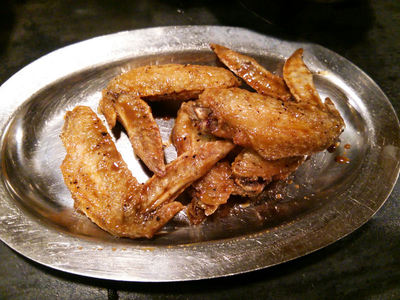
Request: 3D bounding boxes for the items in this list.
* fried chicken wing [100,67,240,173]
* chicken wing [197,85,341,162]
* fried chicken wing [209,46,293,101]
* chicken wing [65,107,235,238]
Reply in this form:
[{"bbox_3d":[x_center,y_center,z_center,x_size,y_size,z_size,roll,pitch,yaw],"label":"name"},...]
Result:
[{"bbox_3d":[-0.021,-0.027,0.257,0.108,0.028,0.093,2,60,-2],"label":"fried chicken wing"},{"bbox_3d":[0.045,-0.015,0.219,0.094,0.026,0.046,5,58,3],"label":"chicken wing"},{"bbox_3d":[0.038,-0.063,0.277,0.024,0.018,0.082,-38,68,-21],"label":"fried chicken wing"},{"bbox_3d":[-0.045,0.014,0.212,0.115,0.030,0.074,17,59,11],"label":"chicken wing"}]

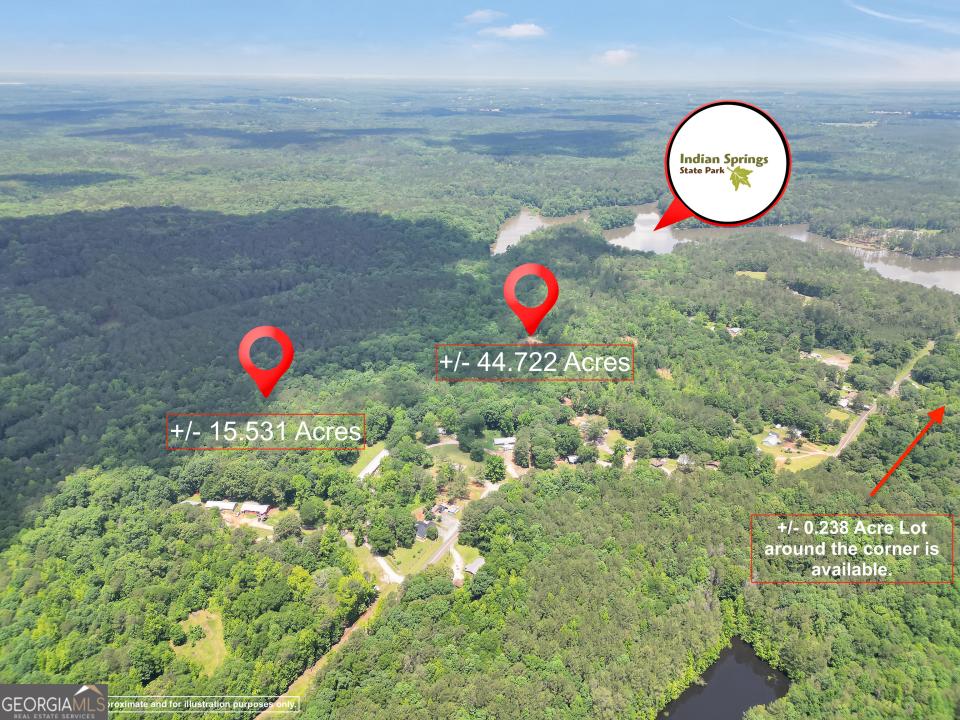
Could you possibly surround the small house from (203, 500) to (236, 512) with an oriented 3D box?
[{"bbox_3d":[-182.762,103.699,469.858,21.500,3.900,7.800,2,23,4],"label":"small house"}]

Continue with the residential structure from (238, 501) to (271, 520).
[{"bbox_3d":[-157.432,105.165,466.340,18.800,4.300,10.200,2,24,5],"label":"residential structure"}]

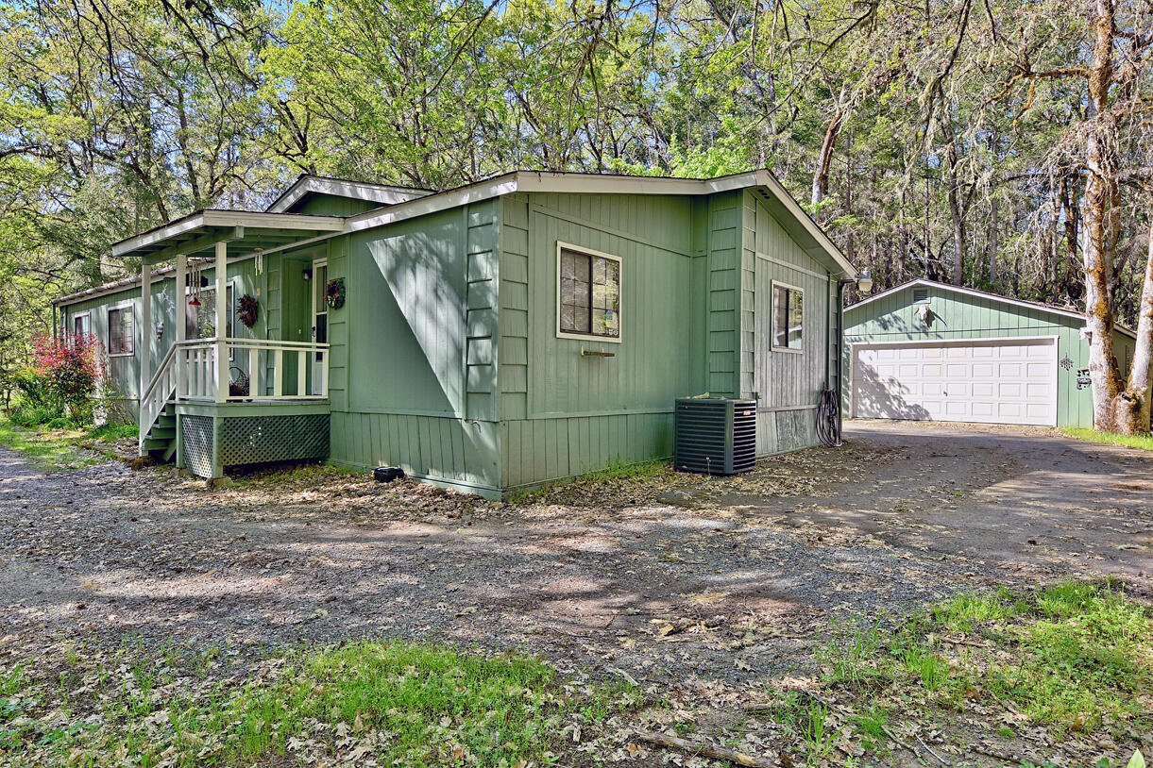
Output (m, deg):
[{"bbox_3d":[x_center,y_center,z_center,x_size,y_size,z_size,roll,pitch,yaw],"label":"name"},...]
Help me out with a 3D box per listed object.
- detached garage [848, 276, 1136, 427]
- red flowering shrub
[{"bbox_3d":[12.172,-0.861,21.120,8.200,3.760,8.700,1,0,45],"label":"detached garage"},{"bbox_3d":[-10.826,-0.120,14.200,1.420,1.920,1.400,0,0,-37],"label":"red flowering shrub"}]

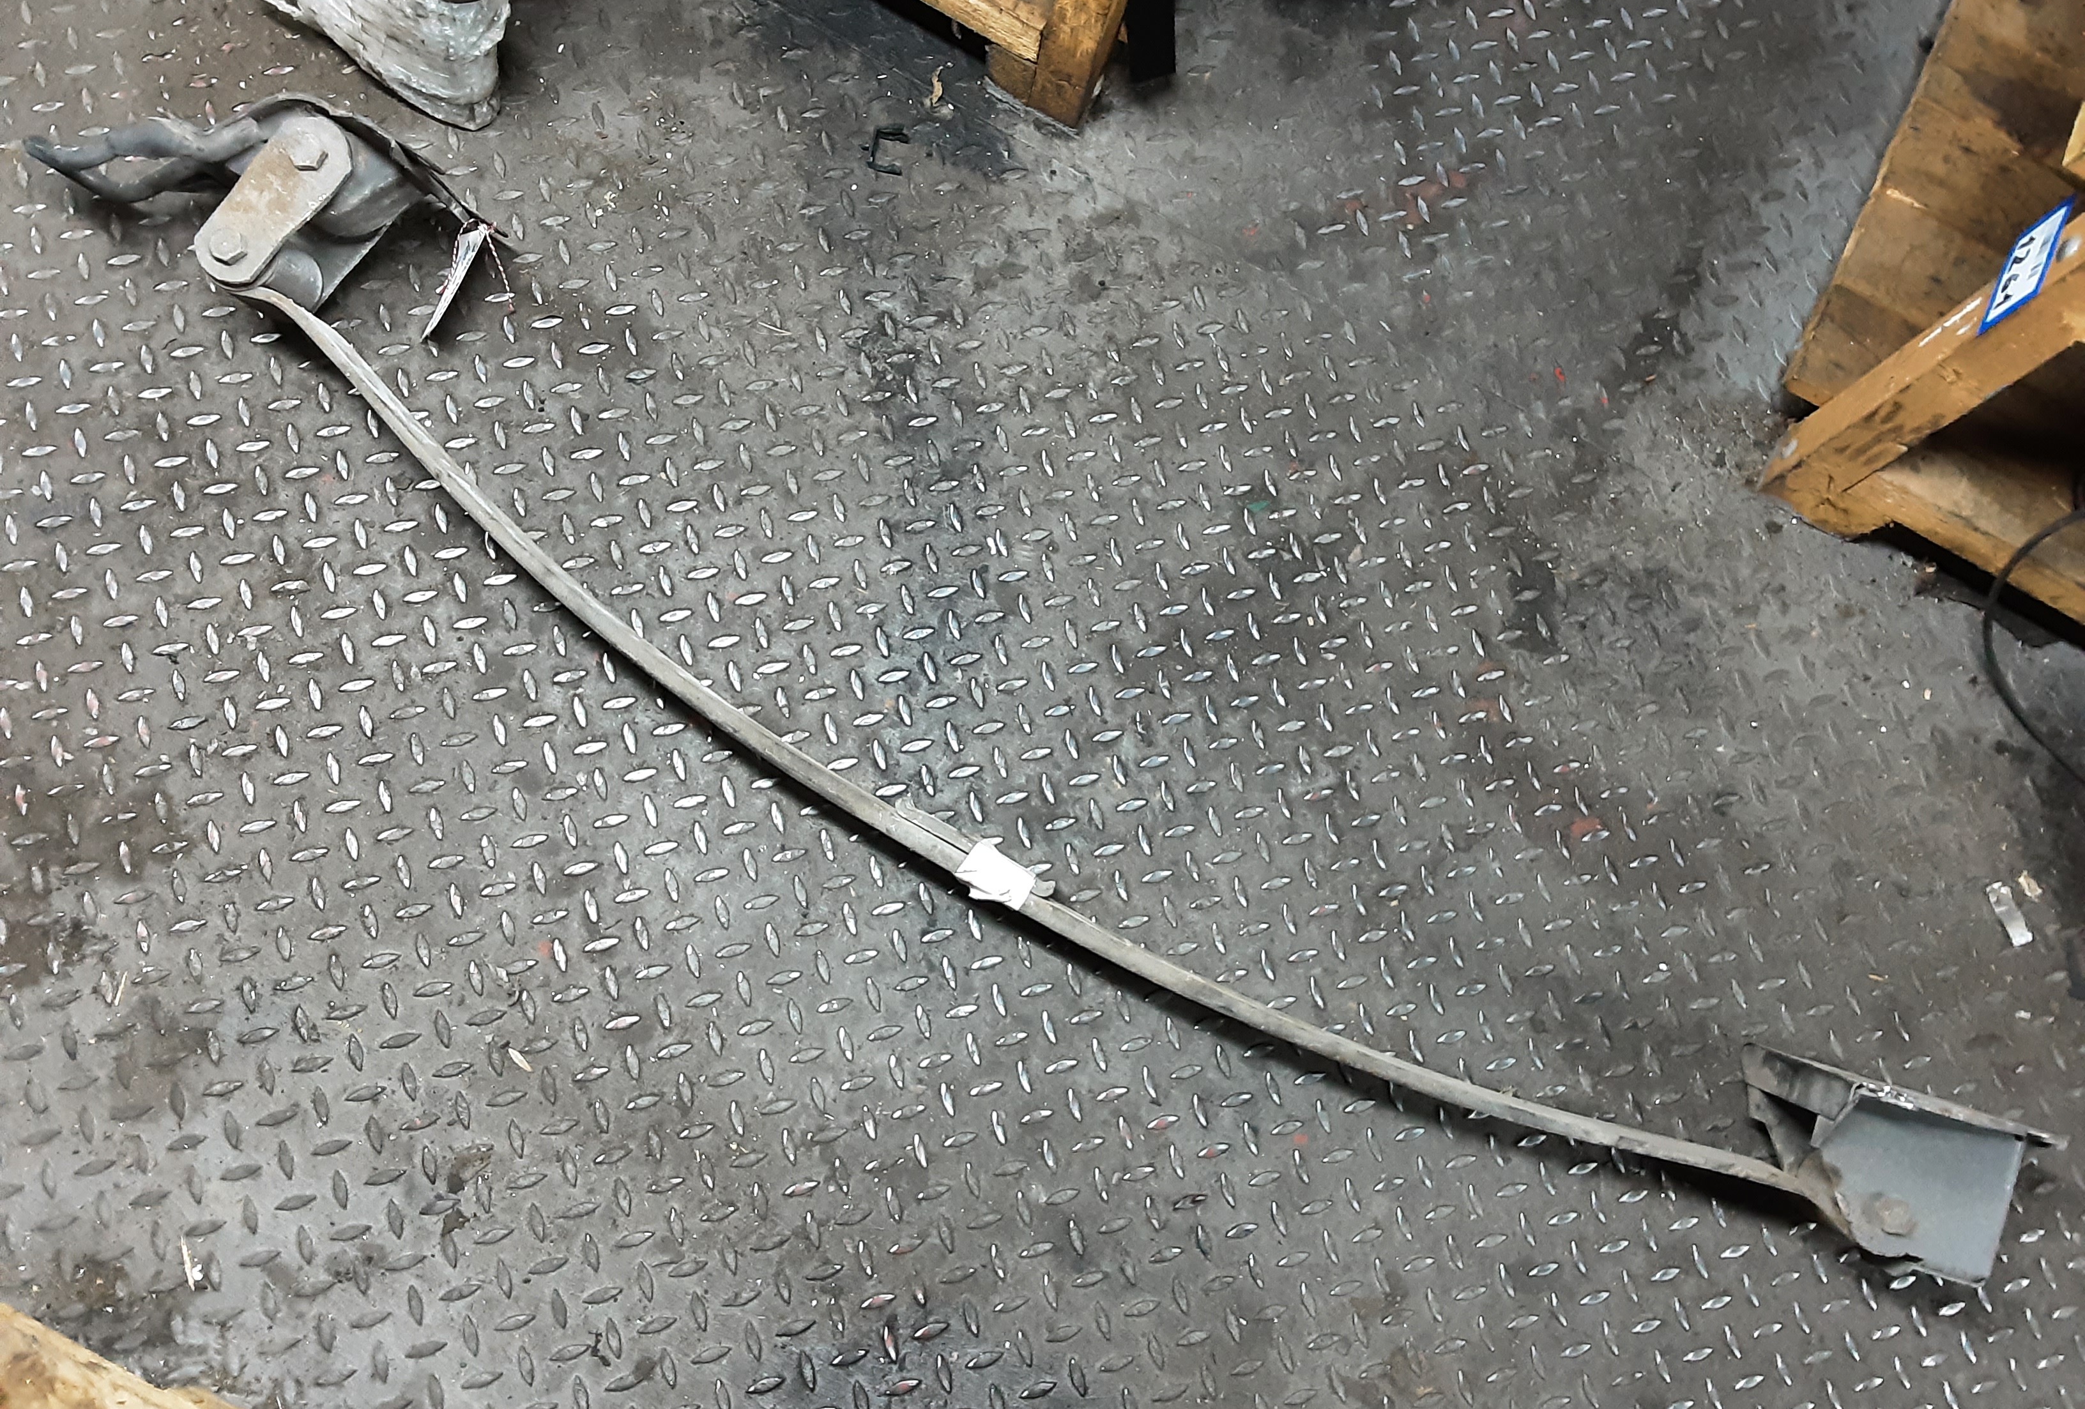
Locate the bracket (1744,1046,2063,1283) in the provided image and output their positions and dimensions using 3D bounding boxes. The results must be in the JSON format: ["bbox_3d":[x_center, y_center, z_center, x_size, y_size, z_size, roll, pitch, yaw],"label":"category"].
[{"bbox_3d":[0.645,0.359,1.235,0.200,0.100,0.127,17,73,-3],"label":"bracket"}]

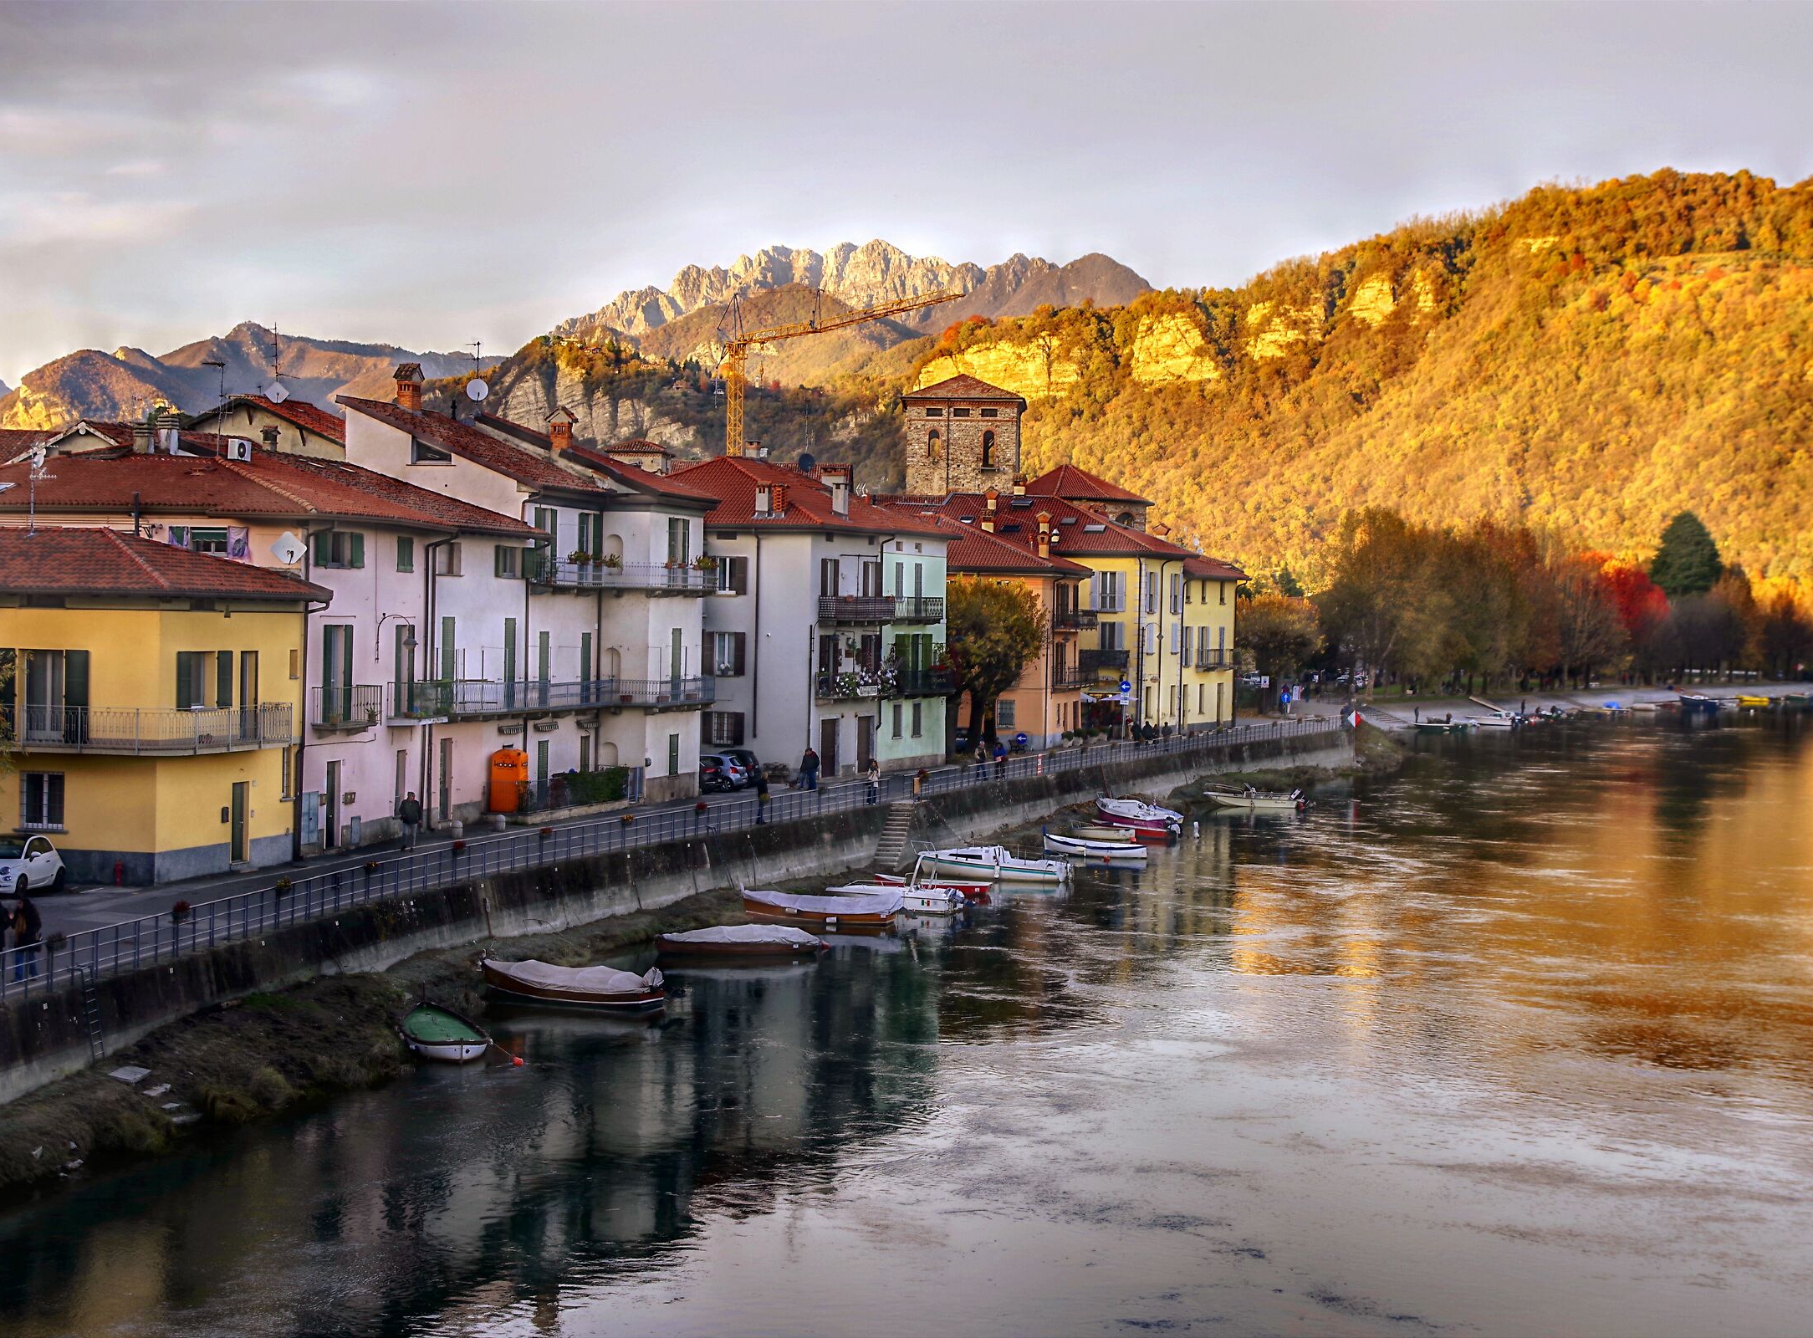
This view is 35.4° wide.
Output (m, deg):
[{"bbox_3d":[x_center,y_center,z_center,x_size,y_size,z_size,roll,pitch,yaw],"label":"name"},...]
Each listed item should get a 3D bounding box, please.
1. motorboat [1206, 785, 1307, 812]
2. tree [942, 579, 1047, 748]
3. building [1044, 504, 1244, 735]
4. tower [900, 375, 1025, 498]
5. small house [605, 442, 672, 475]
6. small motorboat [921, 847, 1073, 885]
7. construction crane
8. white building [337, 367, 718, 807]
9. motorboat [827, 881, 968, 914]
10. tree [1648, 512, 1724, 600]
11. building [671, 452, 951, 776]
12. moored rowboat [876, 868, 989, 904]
[{"bbox_3d":[19.063,6.983,155.700,5.500,1.400,1.900,1,1,10],"label":"motorboat"},{"bbox_3d":[4.426,-0.119,150.000,6.200,9.200,6.000,1,1,-2],"label":"tree"},{"bbox_3d":[13.600,-3.305,185.000,12.000,14.500,18.500,2,1,27],"label":"building"},{"bbox_3d":[3.801,-8.233,191.863,8.000,23.300,8.000,1,1,5],"label":"tower"},{"bbox_3d":[-15.355,-11.536,163.044,3.400,3.100,3.400,1,2,5],"label":"small house"},{"bbox_3d":[3.264,7.370,108.185,5.800,1.400,2.100,2,1,26],"label":"small motorboat"},{"bbox_3d":[-5.411,-12.392,199.355,2.600,30.900,40.100,1,1,-27],"label":"construction crane"},{"bbox_3d":[-14.200,-2.828,108.600,11.200,15.600,11.600,1,1,16],"label":"white building"},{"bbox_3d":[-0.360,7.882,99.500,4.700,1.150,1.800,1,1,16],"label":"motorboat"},{"bbox_3d":[117.982,-11.228,430.000,11.300,25.200,11.300,1,1,14],"label":"tree"},{"bbox_3d":[-6.700,-2.699,133.900,12.200,14.600,16.600,1,1,21],"label":"building"},{"bbox_3d":[0.990,7.960,105.600,4.500,0.800,1.500,1,1,16],"label":"moored rowboat"}]

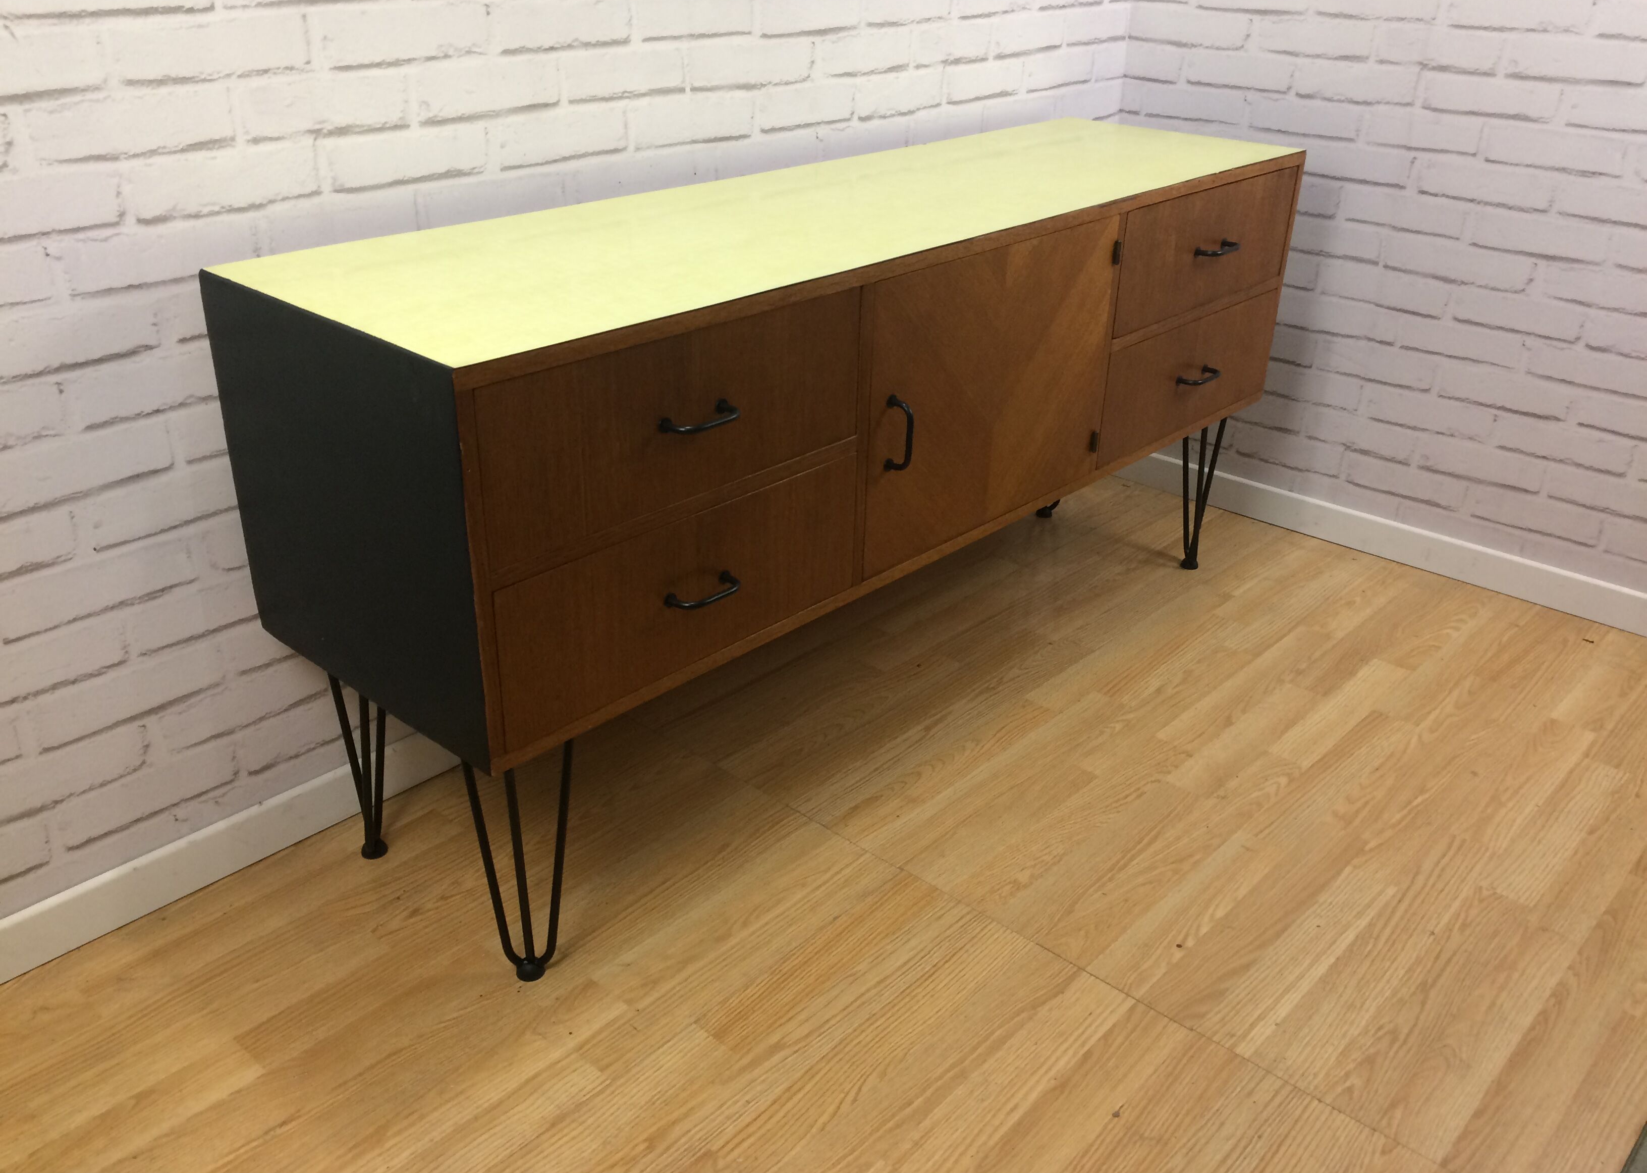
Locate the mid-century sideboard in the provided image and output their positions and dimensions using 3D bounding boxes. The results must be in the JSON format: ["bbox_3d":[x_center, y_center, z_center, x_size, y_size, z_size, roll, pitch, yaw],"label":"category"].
[{"bbox_3d":[0.060,-0.171,1.885,0.436,0.705,1.530,24,34,36],"label":"mid-century sideboard"}]

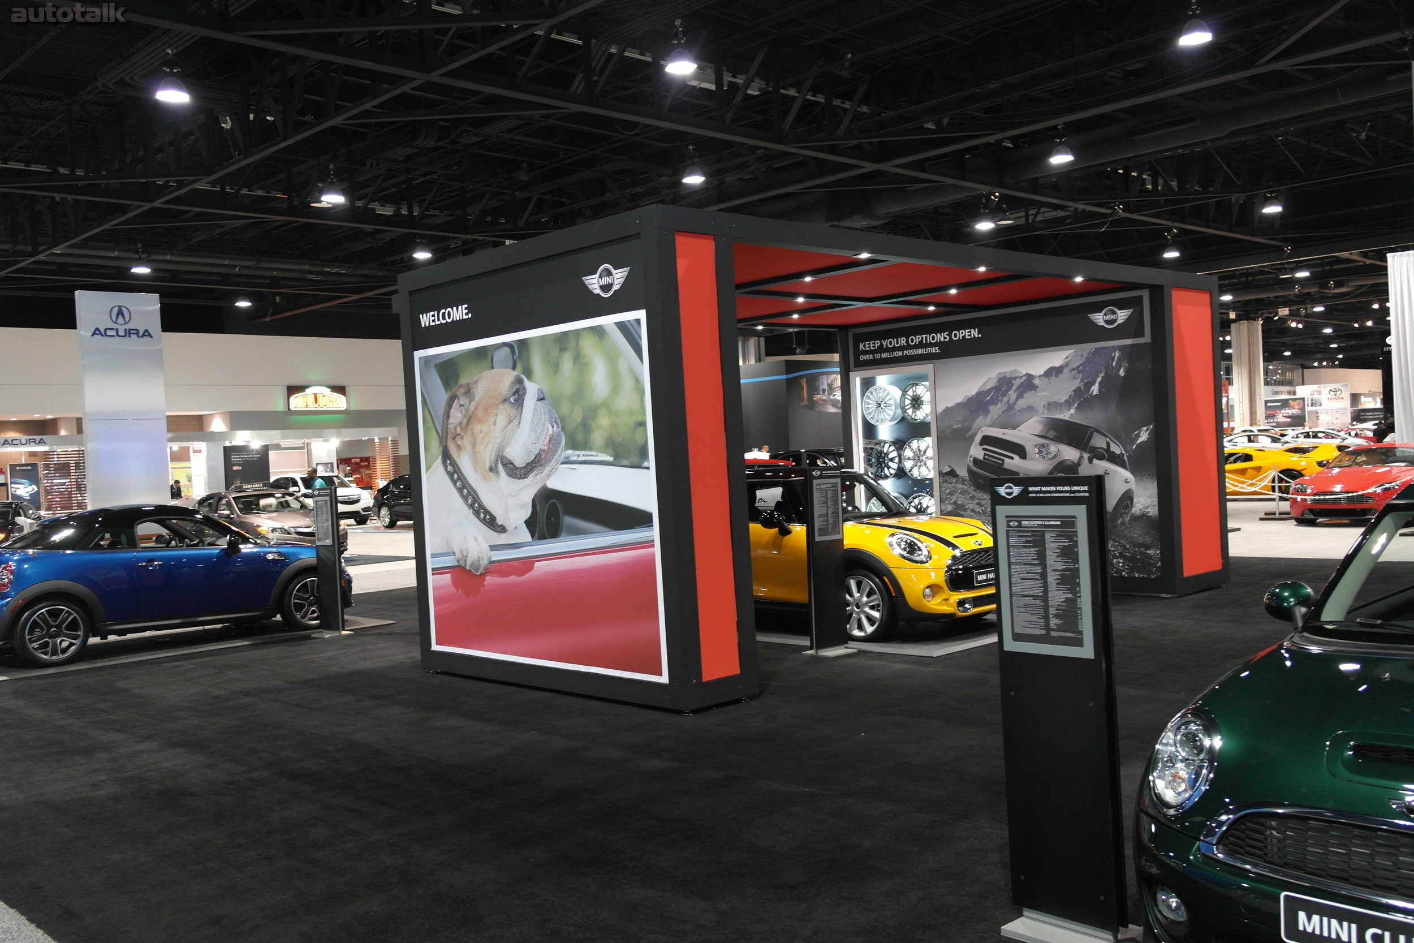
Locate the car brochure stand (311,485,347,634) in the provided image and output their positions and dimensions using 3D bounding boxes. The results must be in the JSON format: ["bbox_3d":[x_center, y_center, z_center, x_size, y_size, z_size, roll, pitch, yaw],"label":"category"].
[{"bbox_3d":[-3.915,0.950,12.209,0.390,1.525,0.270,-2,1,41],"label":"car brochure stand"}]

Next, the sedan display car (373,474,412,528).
[{"bbox_3d":[-8.466,0.866,36.407,1.930,1.620,4.800,-4,1,-44],"label":"sedan display car"}]

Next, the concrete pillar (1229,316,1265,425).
[{"bbox_3d":[28.439,-4.331,62.009,1.500,7.500,1.500,-3,1,3],"label":"concrete pillar"}]

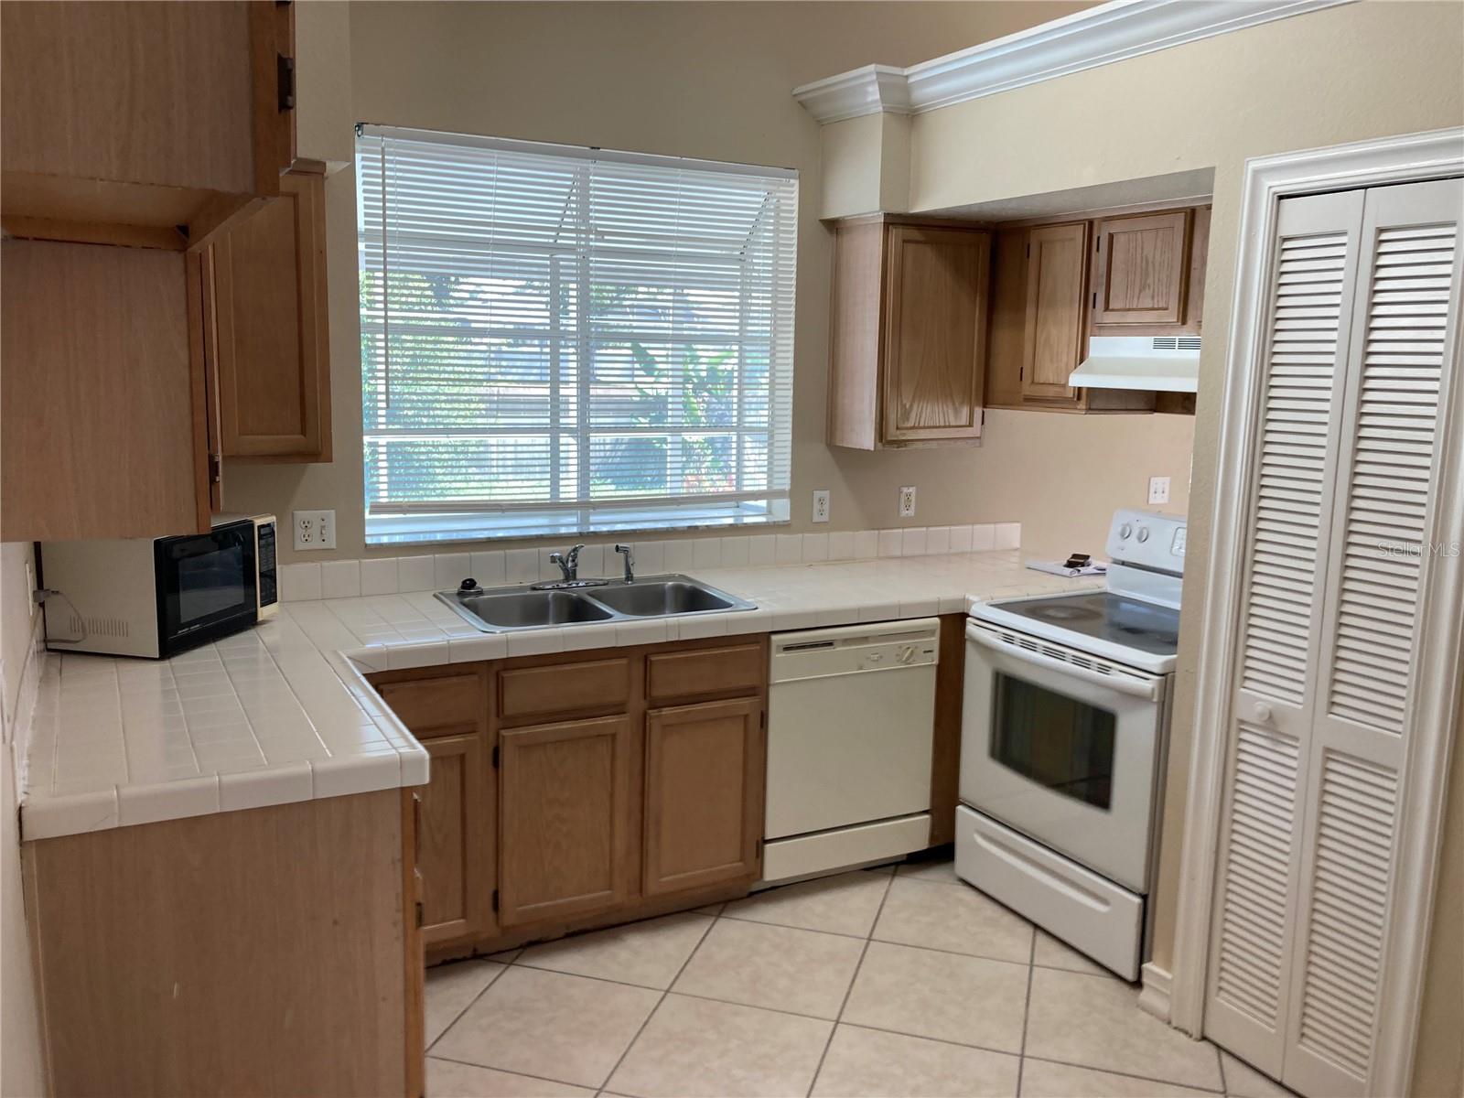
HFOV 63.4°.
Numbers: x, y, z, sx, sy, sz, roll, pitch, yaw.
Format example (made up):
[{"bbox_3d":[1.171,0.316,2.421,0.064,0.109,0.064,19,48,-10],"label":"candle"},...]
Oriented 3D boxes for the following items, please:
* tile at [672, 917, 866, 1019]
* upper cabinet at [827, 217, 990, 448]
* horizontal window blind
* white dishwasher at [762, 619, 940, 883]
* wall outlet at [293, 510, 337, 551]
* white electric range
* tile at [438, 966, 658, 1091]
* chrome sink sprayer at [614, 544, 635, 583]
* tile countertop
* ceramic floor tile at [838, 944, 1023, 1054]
[{"bbox_3d":[0.113,1.138,3.226,0.450,0.010,0.450,4,9,16],"label":"tile"},{"bbox_3d":[0.615,-0.736,4.124,0.467,0.760,0.310,-4,10,-28],"label":"upper cabinet"},{"bbox_3d":[-0.434,-0.667,3.759,1.455,1.130,0.050,-4,10,-28],"label":"horizontal window blind"},{"bbox_3d":[0.230,0.587,3.896,0.610,0.840,0.600,-4,10,-28],"label":"white dishwasher"},{"bbox_3d":[-1.199,-0.051,3.414,0.115,0.115,0.010,-4,10,-28],"label":"wall outlet"},{"bbox_3d":[1.170,0.519,3.518,0.695,1.170,0.755,-4,10,-28],"label":"white electric range"},{"bbox_3d":[-0.445,1.172,2.926,0.450,0.010,0.450,4,9,16],"label":"tile"},{"bbox_3d":[-0.350,0.047,3.881,0.065,0.128,0.030,-4,10,-28],"label":"chrome sink sprayer"},{"bbox_3d":[-0.002,0.229,3.272,3.315,0.060,1.465,-4,10,-28],"label":"tile countertop"},{"bbox_3d":[0.544,1.167,3.100,0.450,0.010,0.450,4,9,16],"label":"ceramic floor tile"}]

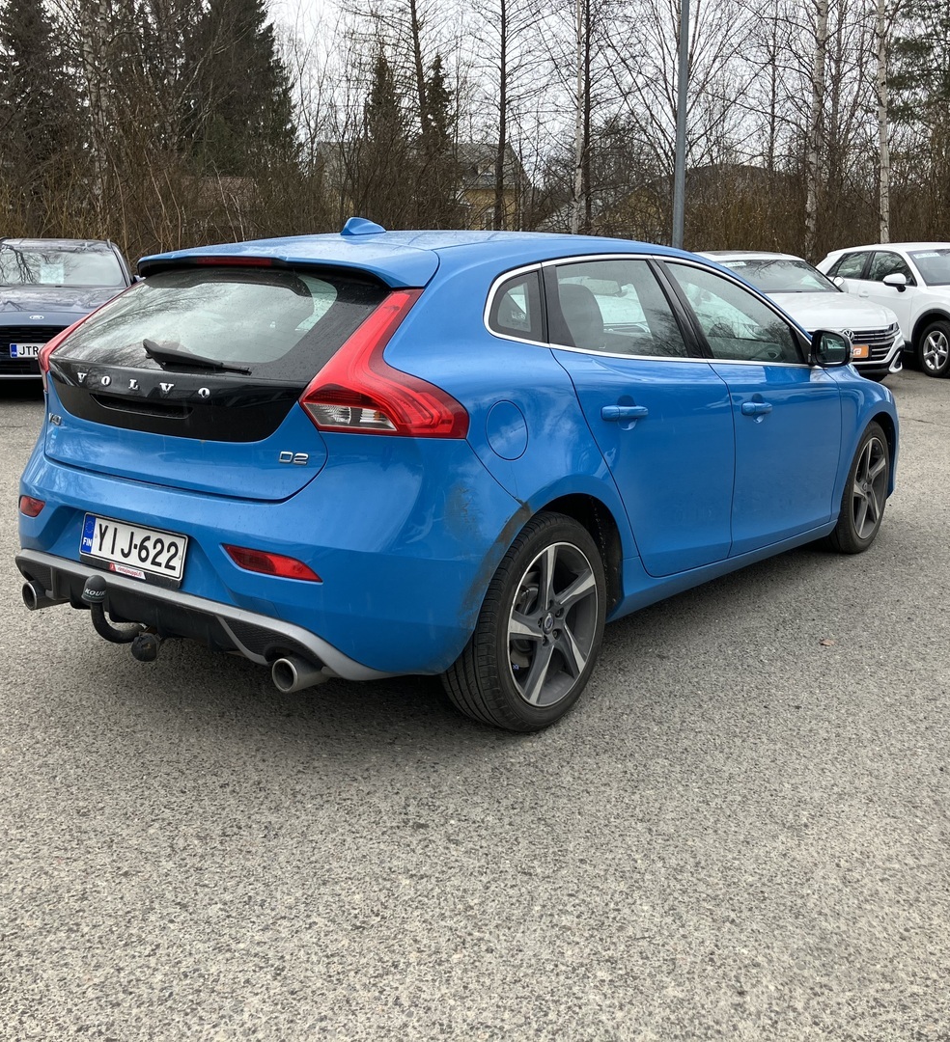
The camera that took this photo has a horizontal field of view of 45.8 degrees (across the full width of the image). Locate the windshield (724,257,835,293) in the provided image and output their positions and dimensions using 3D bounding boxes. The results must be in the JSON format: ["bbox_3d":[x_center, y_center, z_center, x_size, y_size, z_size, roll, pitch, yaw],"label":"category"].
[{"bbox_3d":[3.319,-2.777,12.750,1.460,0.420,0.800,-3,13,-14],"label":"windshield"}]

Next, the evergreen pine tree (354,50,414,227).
[{"bbox_3d":[-3.097,-11.664,38.400,2.100,8.300,2.100,0,13,0],"label":"evergreen pine tree"}]

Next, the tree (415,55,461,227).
[{"bbox_3d":[-1.261,-11.627,38.400,1.700,8.200,1.700,0,13,0],"label":"tree"}]

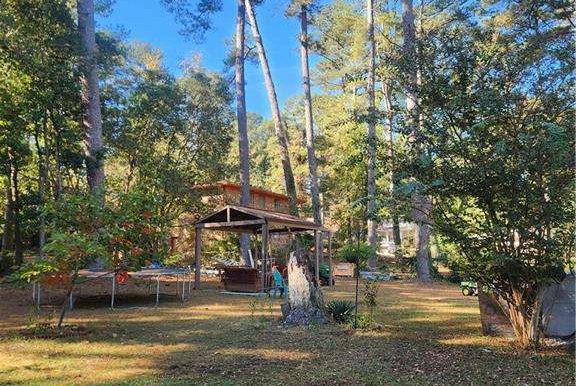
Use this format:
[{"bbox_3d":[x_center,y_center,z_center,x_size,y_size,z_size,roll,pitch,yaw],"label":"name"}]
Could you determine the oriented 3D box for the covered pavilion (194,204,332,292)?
[{"bbox_3d":[-0.778,2.268,20.730,3.259,3.072,5.296,-4,-9,31],"label":"covered pavilion"}]

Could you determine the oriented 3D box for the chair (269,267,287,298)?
[{"bbox_3d":[-0.241,2.876,16.400,0.800,0.930,0.700,3,-8,-20],"label":"chair"}]

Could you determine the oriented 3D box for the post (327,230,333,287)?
[{"bbox_3d":[1.847,2.783,22.022,0.140,2.360,0.140,-4,-9,31],"label":"post"}]

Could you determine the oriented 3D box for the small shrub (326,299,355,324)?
[{"bbox_3d":[1.070,2.415,10.400,0.570,0.480,0.550,0,-7,0],"label":"small shrub"}]

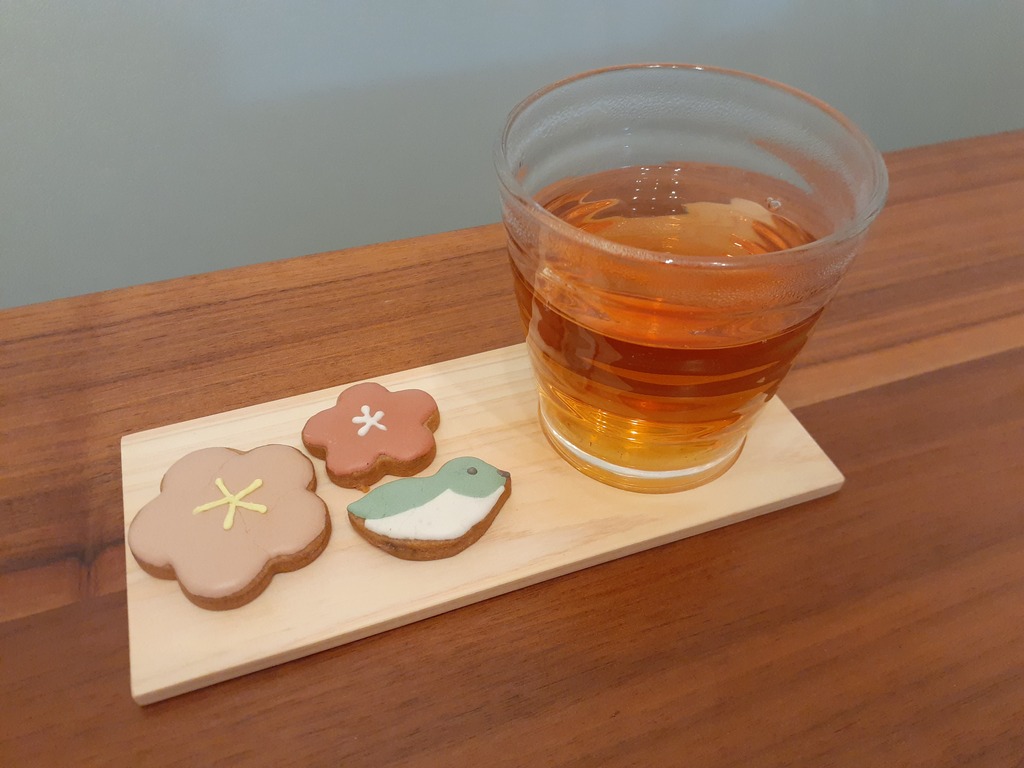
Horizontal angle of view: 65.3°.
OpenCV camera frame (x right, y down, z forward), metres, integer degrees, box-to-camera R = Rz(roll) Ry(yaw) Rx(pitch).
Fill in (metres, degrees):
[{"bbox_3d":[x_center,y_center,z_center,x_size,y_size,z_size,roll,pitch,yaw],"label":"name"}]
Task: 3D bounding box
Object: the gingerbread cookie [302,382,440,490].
[{"bbox_3d":[-0.043,0.015,0.250,0.041,0.006,0.038,-14,48,-14],"label":"gingerbread cookie"}]

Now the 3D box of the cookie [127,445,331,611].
[{"bbox_3d":[-0.080,0.039,0.227,0.053,0.006,0.053,-14,48,-14],"label":"cookie"}]

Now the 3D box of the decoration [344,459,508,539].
[{"bbox_3d":[-0.021,0.035,0.228,0.046,0.002,0.026,-24,51,-22],"label":"decoration"}]

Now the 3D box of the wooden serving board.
[{"bbox_3d":[-0.011,0.025,0.249,0.205,0.006,0.088,-14,48,-14],"label":"wooden serving board"}]

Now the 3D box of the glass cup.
[{"bbox_3d":[0.043,-0.026,0.229,0.094,0.094,0.094,0,46,0],"label":"glass cup"}]

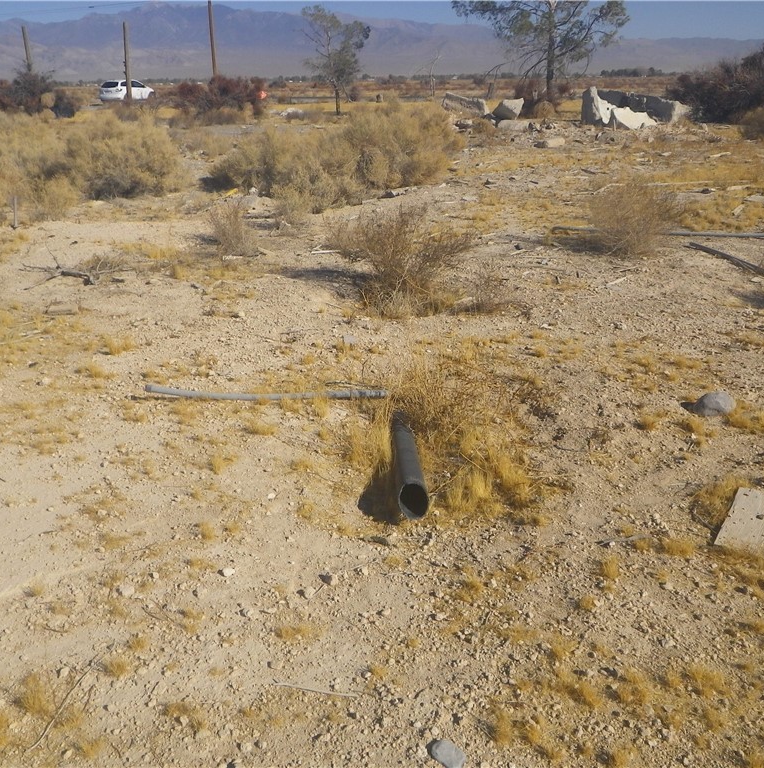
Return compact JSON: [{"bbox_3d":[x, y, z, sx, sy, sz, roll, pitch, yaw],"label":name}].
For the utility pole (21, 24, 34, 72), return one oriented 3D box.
[{"bbox_3d":[-21.798,-19.561,51.427,0.290,4.904,0.290,-9,22,-20],"label":"utility pole"}]

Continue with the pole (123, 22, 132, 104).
[{"bbox_3d":[-15.395,-19.298,50.341,0.290,4.969,0.290,-4,20,-16],"label":"pole"}]

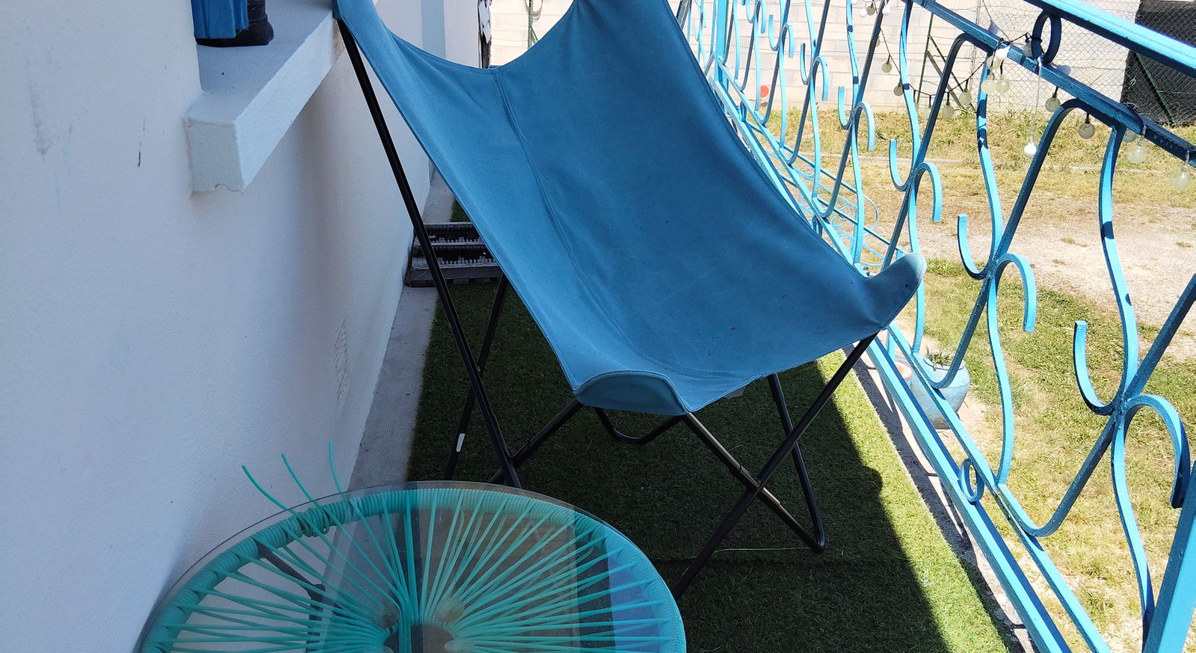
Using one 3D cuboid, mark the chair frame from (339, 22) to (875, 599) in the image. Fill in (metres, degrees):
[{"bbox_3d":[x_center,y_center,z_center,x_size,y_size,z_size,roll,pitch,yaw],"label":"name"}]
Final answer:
[{"bbox_3d":[0.037,-0.057,1.800,0.640,0.972,0.704,-20,33,-38],"label":"chair frame"}]

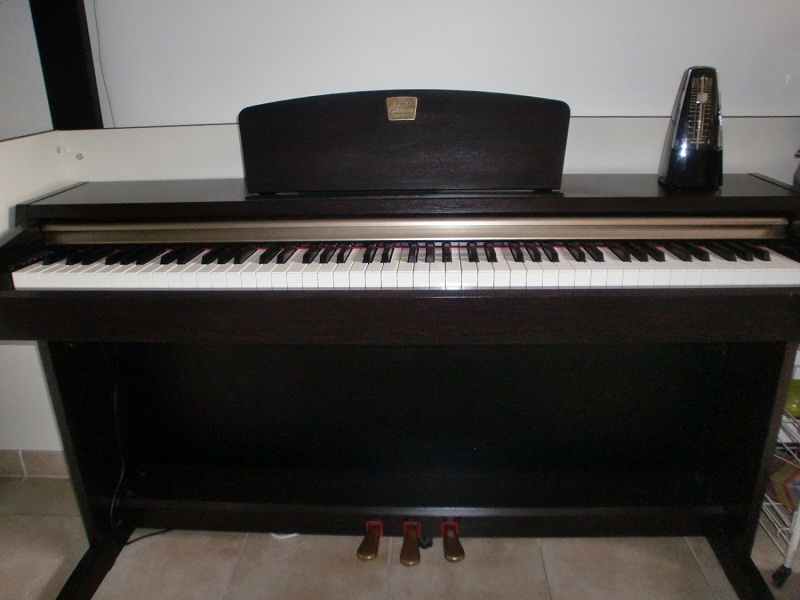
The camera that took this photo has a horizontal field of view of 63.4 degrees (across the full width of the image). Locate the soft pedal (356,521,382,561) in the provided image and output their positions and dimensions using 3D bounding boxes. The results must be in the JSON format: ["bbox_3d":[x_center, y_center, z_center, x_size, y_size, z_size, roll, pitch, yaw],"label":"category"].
[{"bbox_3d":[-0.062,0.502,1.352,0.040,0.021,0.103,0,17,4],"label":"soft pedal"}]

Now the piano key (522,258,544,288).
[{"bbox_3d":[0.199,-0.052,1.005,0.022,0.025,0.149,0,17,4],"label":"piano key"}]

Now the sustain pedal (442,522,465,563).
[{"bbox_3d":[0.110,0.501,1.343,0.040,0.021,0.103,0,17,4],"label":"sustain pedal"}]

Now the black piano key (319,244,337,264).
[{"bbox_3d":[-0.116,-0.075,1.046,0.013,0.012,0.092,0,18,3],"label":"black piano key"}]

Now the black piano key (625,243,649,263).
[{"bbox_3d":[0.372,-0.076,1.019,0.013,0.012,0.092,0,18,3],"label":"black piano key"}]

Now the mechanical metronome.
[{"bbox_3d":[0.514,-0.300,1.128,0.095,0.203,0.092,2,18,12],"label":"mechanical metronome"}]

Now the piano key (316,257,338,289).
[{"bbox_3d":[-0.105,-0.052,1.024,0.022,0.025,0.149,0,17,4],"label":"piano key"}]

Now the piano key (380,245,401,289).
[{"bbox_3d":[-0.011,-0.052,1.018,0.022,0.025,0.149,0,17,4],"label":"piano key"}]

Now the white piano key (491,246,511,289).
[{"bbox_3d":[0.154,-0.054,1.015,0.022,0.023,0.147,0,18,3],"label":"white piano key"}]

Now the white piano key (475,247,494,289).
[{"bbox_3d":[0.130,-0.054,1.016,0.022,0.023,0.147,0,18,3],"label":"white piano key"}]

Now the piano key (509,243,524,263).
[{"bbox_3d":[0.186,-0.077,1.029,0.013,0.012,0.092,0,18,3],"label":"piano key"}]

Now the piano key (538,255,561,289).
[{"bbox_3d":[0.222,-0.054,1.005,0.023,0.024,0.143,0,19,4],"label":"piano key"}]

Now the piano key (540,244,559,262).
[{"bbox_3d":[0.237,-0.076,1.018,0.012,0.013,0.098,0,17,4],"label":"piano key"}]

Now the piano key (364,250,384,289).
[{"bbox_3d":[-0.035,-0.054,1.021,0.023,0.024,0.143,0,19,4],"label":"piano key"}]

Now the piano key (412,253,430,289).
[{"bbox_3d":[0.035,-0.054,1.017,0.023,0.024,0.143,0,19,4],"label":"piano key"}]

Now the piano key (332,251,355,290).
[{"bbox_3d":[-0.082,-0.054,1.024,0.023,0.024,0.143,0,19,4],"label":"piano key"}]

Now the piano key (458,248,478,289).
[{"bbox_3d":[0.106,-0.052,1.010,0.022,0.025,0.149,0,17,4],"label":"piano key"}]

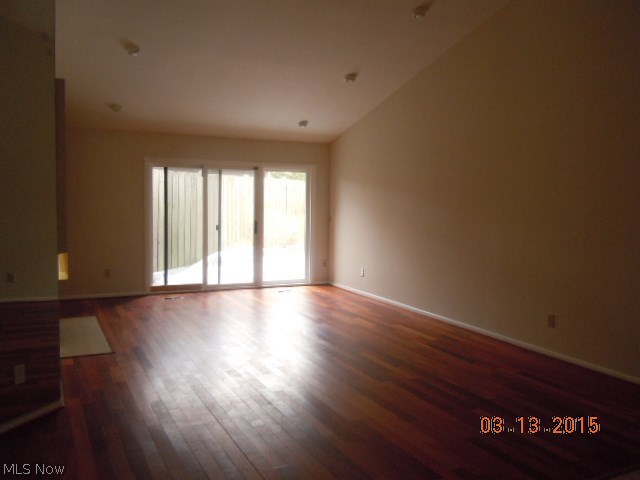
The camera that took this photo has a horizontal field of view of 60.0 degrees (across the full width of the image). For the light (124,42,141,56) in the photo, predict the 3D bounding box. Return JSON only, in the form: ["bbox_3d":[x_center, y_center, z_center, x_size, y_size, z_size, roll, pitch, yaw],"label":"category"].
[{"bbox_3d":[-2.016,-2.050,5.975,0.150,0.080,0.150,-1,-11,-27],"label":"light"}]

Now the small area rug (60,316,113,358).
[{"bbox_3d":[-2.644,1.031,6.110,0.507,0.020,1.829,-1,5,-27],"label":"small area rug"}]

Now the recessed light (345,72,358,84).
[{"bbox_3d":[0.409,-2.099,7.208,0.150,0.080,0.150,-6,-10,-1],"label":"recessed light"}]

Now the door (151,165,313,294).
[{"bbox_3d":[-1.388,-0.193,9.097,2.674,2.030,0.120,-1,5,-27],"label":"door"}]

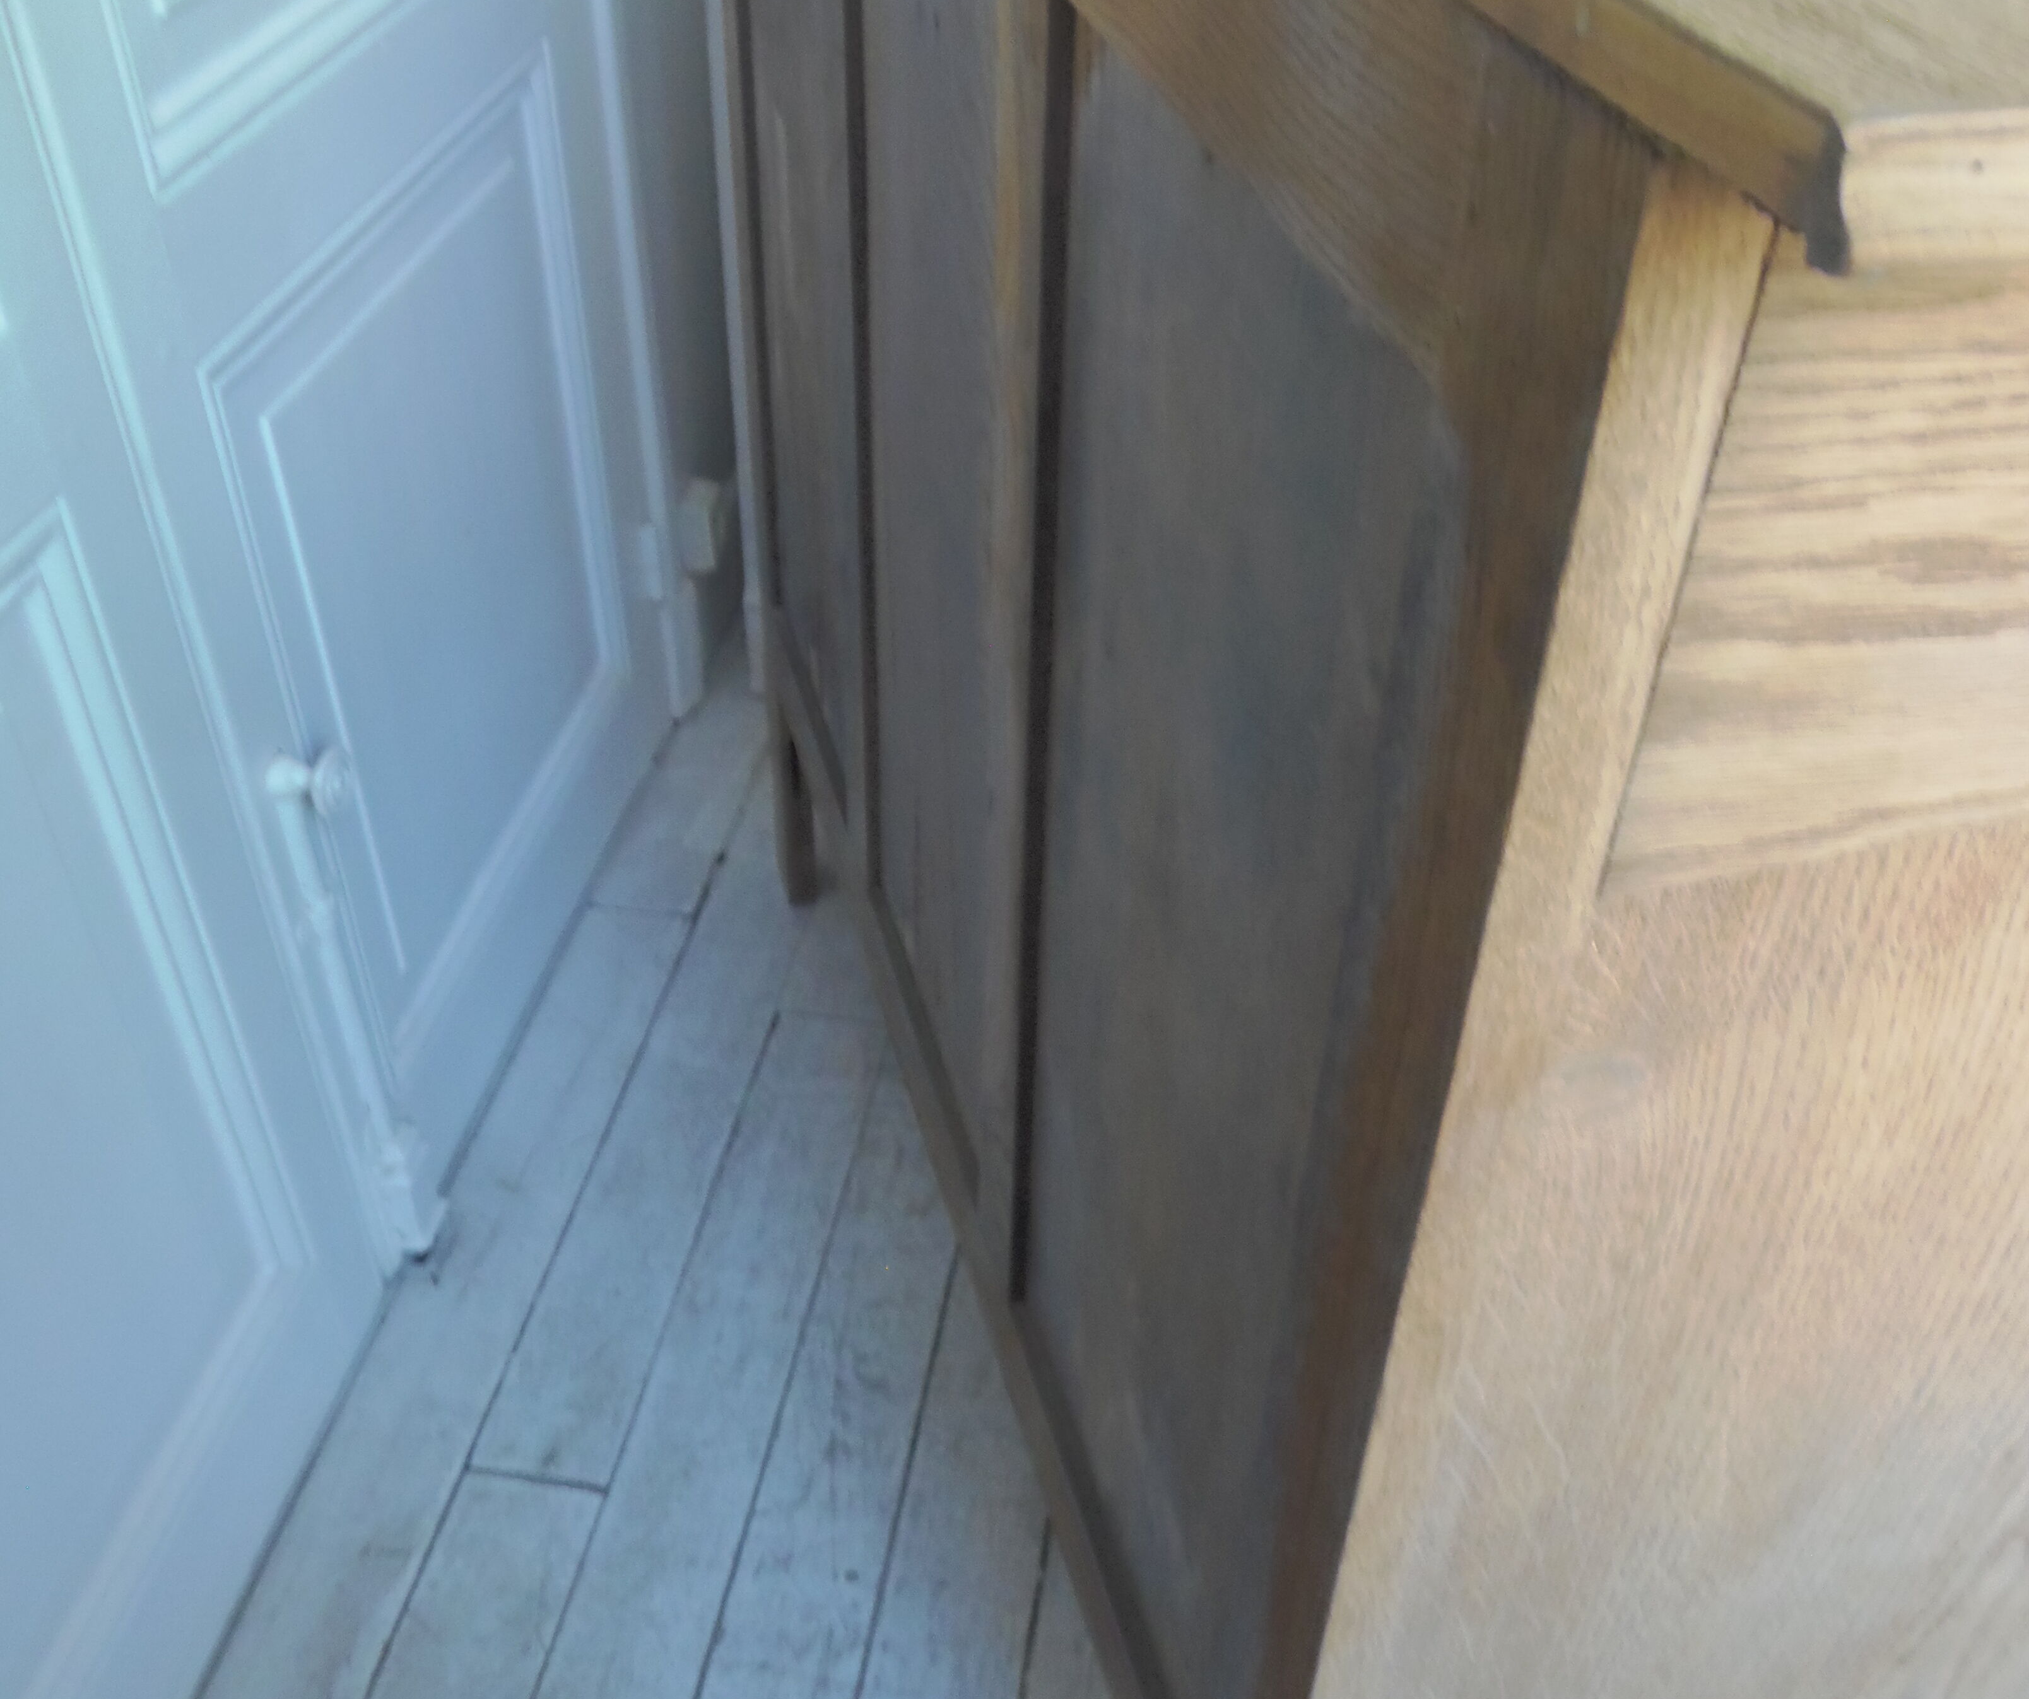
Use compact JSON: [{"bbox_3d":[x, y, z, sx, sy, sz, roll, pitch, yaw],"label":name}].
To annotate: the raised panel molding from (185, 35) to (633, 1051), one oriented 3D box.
[{"bbox_3d":[-0.374,-0.205,1.311,0.025,0.532,0.516,7,41,5],"label":"raised panel molding"}]

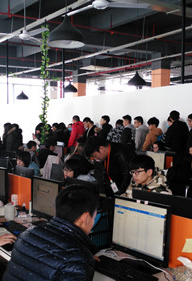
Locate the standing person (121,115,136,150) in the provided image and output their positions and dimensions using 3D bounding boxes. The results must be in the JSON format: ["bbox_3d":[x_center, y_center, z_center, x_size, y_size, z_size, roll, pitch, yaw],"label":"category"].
[{"bbox_3d":[0.765,0.268,8.233,0.360,1.680,0.500,1,4,28],"label":"standing person"}]

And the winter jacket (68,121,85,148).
[{"bbox_3d":[-0.490,-0.155,9.000,0.500,0.700,0.380,-3,3,-41],"label":"winter jacket"}]

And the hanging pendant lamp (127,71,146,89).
[{"bbox_3d":[0.727,-1.093,6.350,0.330,0.260,0.330,-1,3,0],"label":"hanging pendant lamp"}]

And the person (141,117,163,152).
[{"bbox_3d":[1.214,0.319,7.675,0.420,1.630,0.500,1,4,28],"label":"person"}]

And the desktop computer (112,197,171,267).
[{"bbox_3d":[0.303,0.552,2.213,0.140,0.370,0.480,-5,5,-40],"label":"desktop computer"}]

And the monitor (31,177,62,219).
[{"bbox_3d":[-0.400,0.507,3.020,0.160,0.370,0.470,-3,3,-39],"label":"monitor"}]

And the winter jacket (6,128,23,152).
[{"bbox_3d":[-2.016,0.049,8.800,0.380,0.750,0.500,-1,2,-6],"label":"winter jacket"}]

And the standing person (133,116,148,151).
[{"bbox_3d":[0.968,0.381,7.700,0.340,1.760,0.480,1,2,18],"label":"standing person"}]

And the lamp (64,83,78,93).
[{"bbox_3d":[-0.548,-1.180,8.000,0.330,0.250,0.330,-1,3,0],"label":"lamp"}]

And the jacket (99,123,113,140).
[{"bbox_3d":[0.256,-0.072,8.837,0.320,0.720,0.480,1,4,28],"label":"jacket"}]

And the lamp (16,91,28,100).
[{"bbox_3d":[-1.966,-1.202,9.600,0.320,0.250,0.320,-5,5,-38],"label":"lamp"}]

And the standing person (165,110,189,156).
[{"bbox_3d":[1.460,0.363,6.450,0.520,1.800,0.360,-1,3,-18],"label":"standing person"}]

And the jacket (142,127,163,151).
[{"bbox_3d":[1.187,0.069,7.450,0.360,0.700,0.500,1,2,18],"label":"jacket"}]

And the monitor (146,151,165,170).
[{"bbox_3d":[0.979,0.347,5.650,0.170,0.360,0.470,-2,3,-39],"label":"monitor"}]

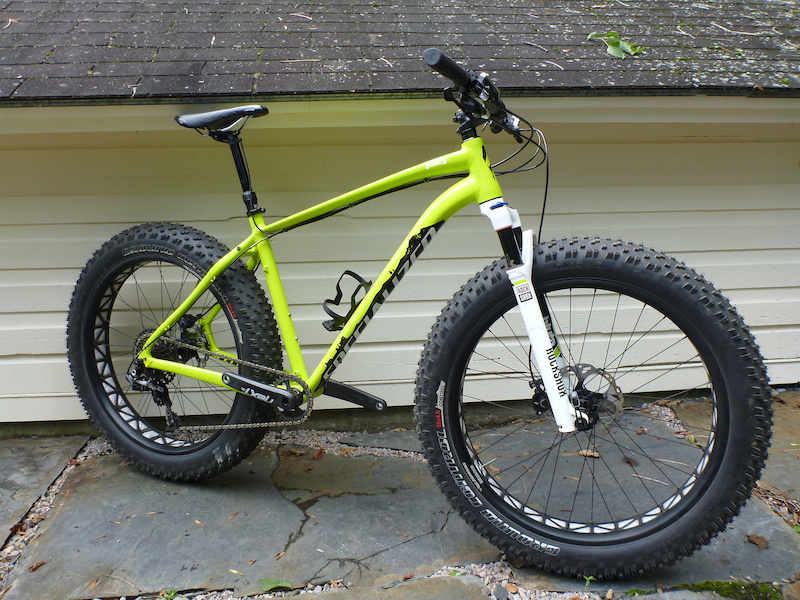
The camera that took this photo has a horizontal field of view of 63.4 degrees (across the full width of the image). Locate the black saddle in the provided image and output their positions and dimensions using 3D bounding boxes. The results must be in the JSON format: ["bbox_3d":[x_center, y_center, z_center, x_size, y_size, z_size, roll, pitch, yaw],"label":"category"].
[{"bbox_3d":[-0.450,-0.461,1.658,0.270,0.067,0.143,5,10,23],"label":"black saddle"}]

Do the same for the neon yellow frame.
[{"bbox_3d":[-0.231,-0.063,1.626,0.977,0.655,0.190,5,10,23],"label":"neon yellow frame"}]

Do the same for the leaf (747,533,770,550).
[{"bbox_3d":[0.848,0.575,1.535,0.034,0.011,0.050,-5,11,-29],"label":"leaf"}]

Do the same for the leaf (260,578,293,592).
[{"bbox_3d":[-0.261,0.605,1.366,0.064,0.016,0.040,0,9,0],"label":"leaf"}]

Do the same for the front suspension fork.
[{"bbox_3d":[0.298,0.021,1.412,0.108,0.515,0.195,-17,0,20],"label":"front suspension fork"}]

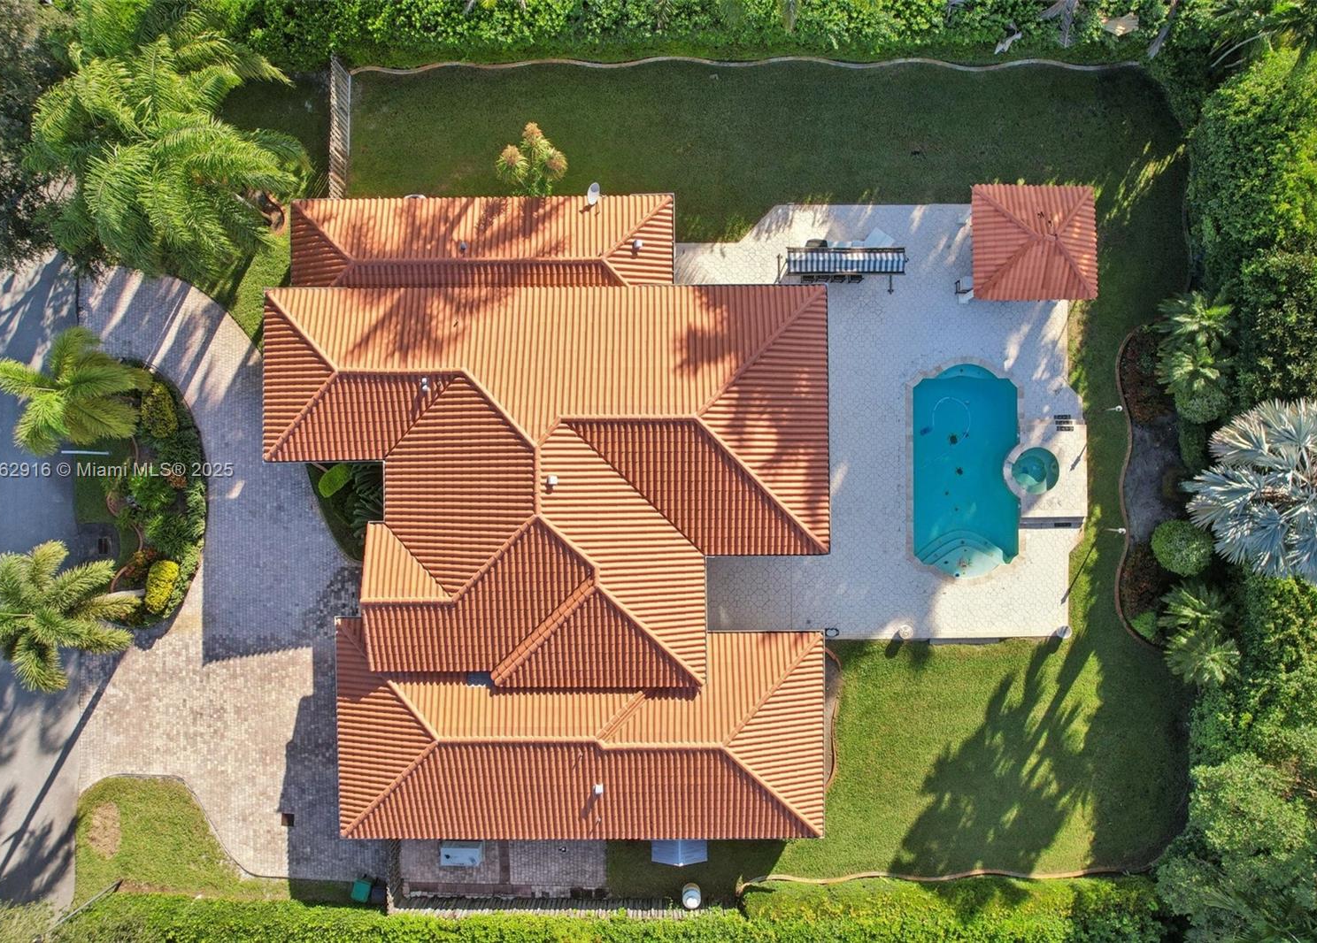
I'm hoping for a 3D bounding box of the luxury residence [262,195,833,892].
[{"bbox_3d":[-4.000,1.800,32.700,20.500,6.800,24.400,0,90,0],"label":"luxury residence"}]

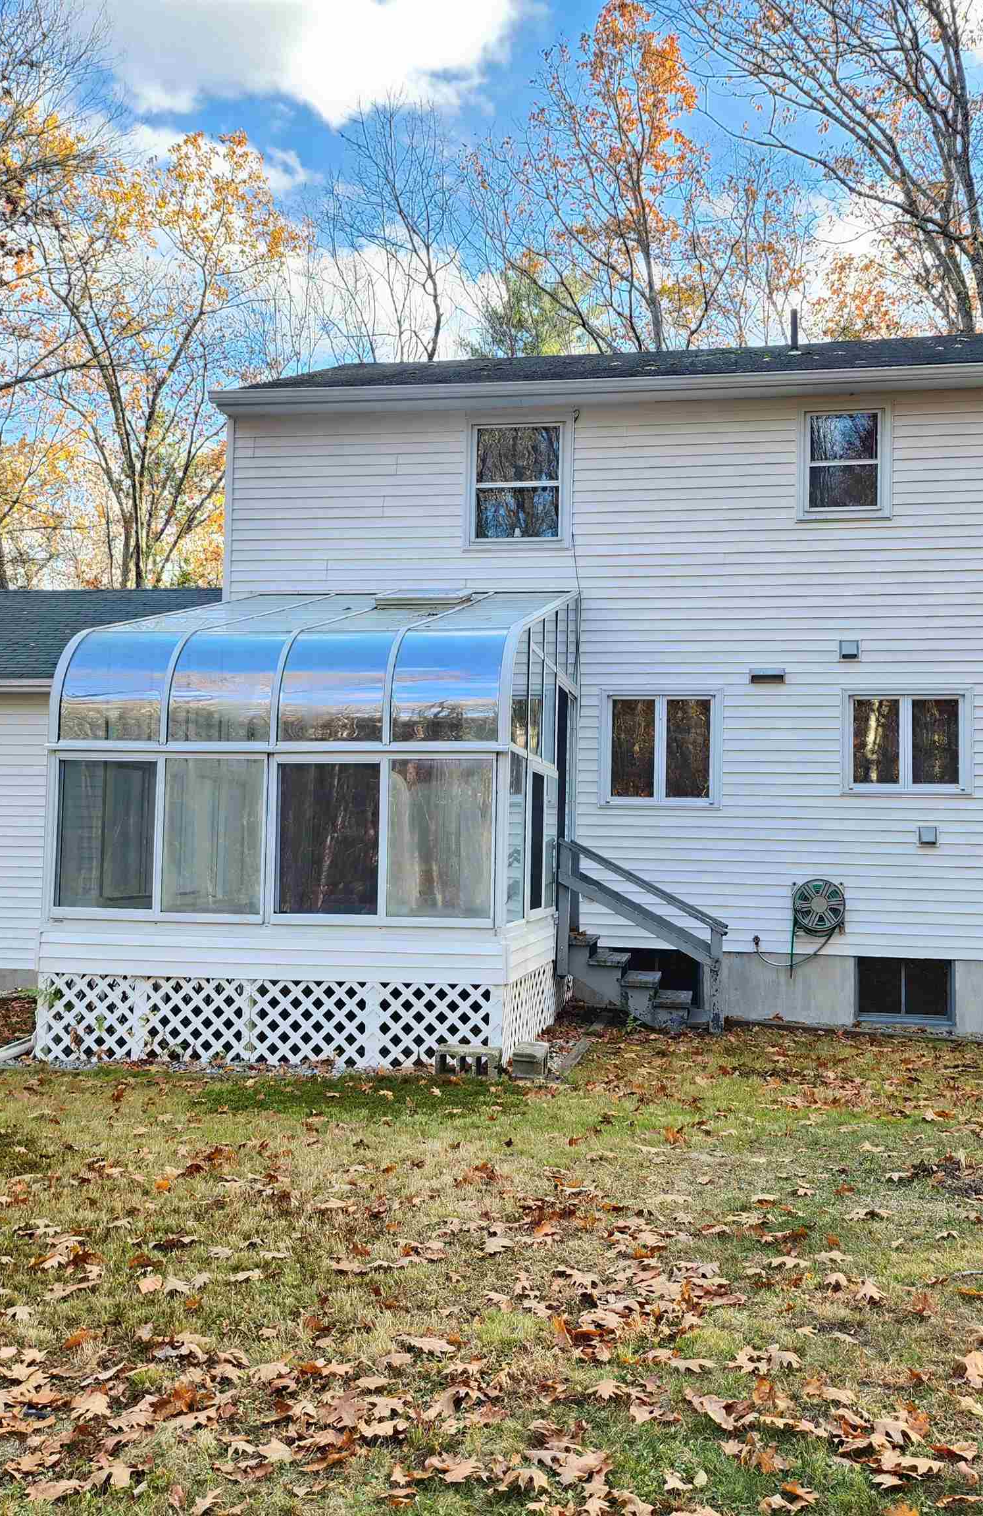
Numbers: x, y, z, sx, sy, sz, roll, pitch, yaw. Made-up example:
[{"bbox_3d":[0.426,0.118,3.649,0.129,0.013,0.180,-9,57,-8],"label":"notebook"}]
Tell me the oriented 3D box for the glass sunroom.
[{"bbox_3d":[-1.133,0.219,11.361,3.282,3.911,3.931,0,-4,10],"label":"glass sunroom"}]

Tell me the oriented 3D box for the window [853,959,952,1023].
[{"bbox_3d":[3.669,2.070,12.472,0.848,0.581,0.100,0,-4,10],"label":"window"}]

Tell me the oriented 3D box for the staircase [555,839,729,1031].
[{"bbox_3d":[1.295,1.476,11.826,1.393,1.534,1.080,0,-4,10],"label":"staircase"}]

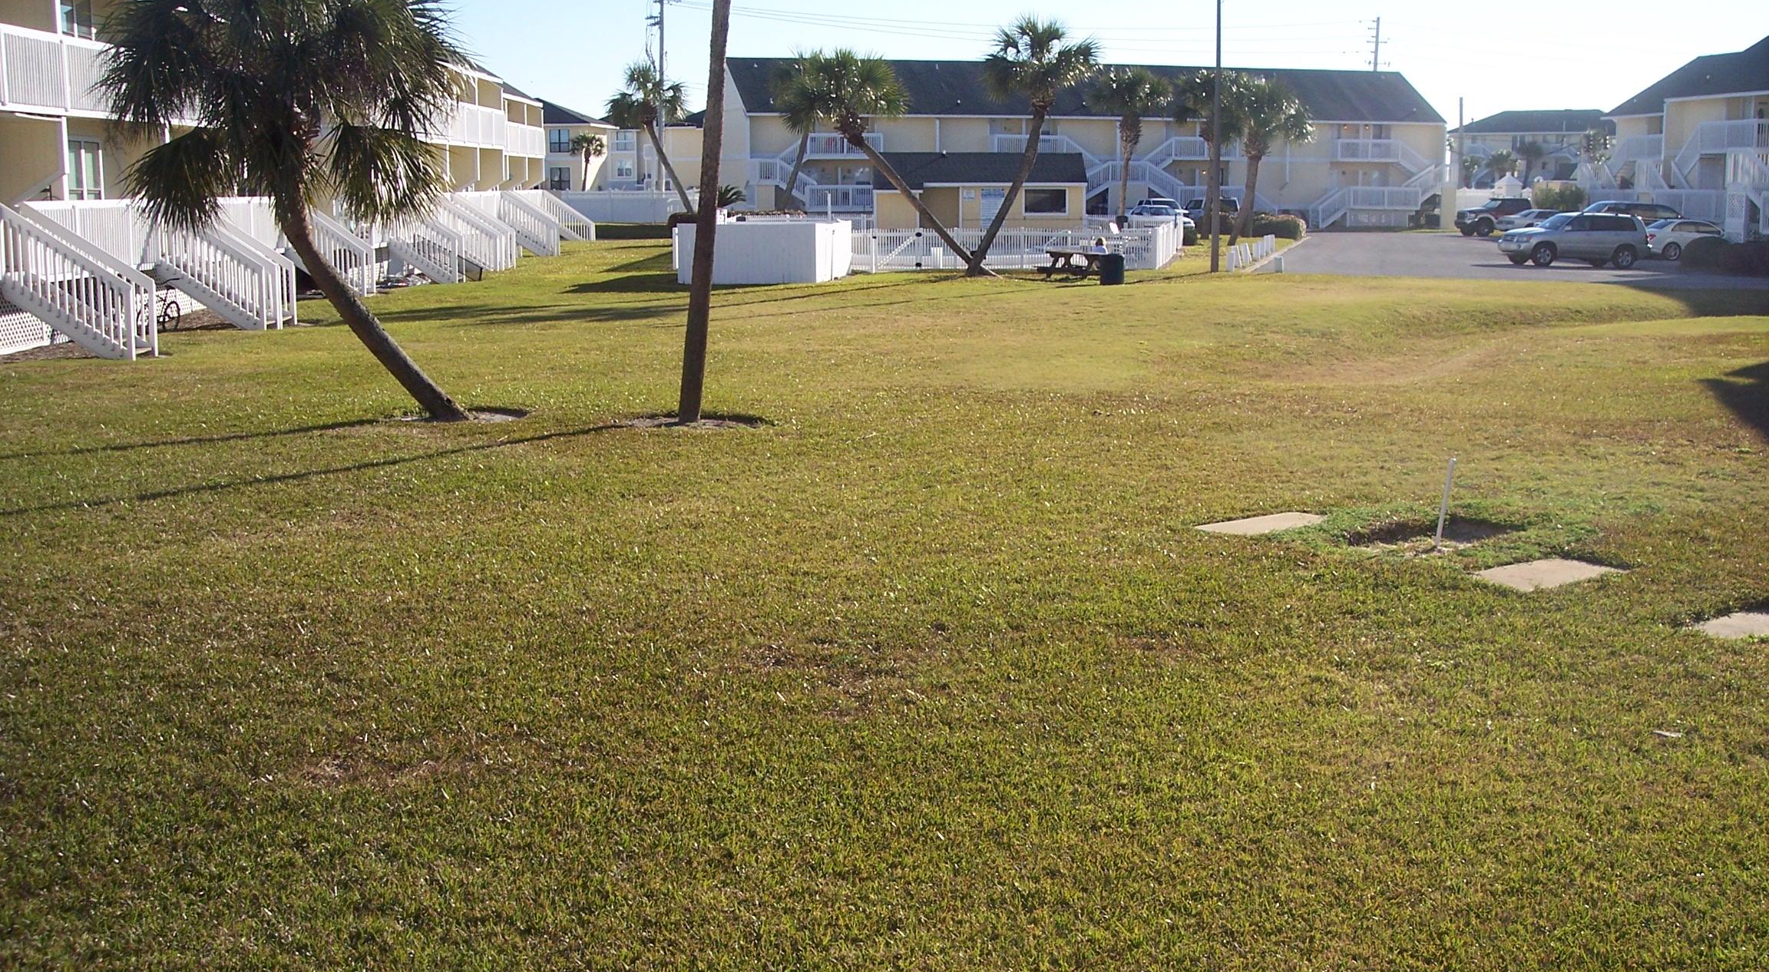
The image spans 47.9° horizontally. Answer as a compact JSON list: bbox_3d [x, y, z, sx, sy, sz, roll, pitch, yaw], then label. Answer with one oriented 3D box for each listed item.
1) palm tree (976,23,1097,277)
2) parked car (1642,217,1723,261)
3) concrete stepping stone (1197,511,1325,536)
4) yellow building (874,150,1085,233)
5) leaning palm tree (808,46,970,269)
[{"bbox_3d":[4.477,-9.978,58.459,3.600,7.400,3.400,0,9,0],"label":"palm tree"},{"bbox_3d":[28.662,-8.761,70.477,4.550,1.450,1.760,-1,9,-7],"label":"parked car"},{"bbox_3d":[3.139,0.334,16.313,1.150,0.060,0.600,-7,11,-38],"label":"concrete stepping stone"},{"bbox_3d":[3.564,-11.393,79.691,8.500,3.920,7.000,0,9,-2],"label":"yellow building"},{"bbox_3d":[0.183,-9.497,58.536,5.000,6.400,3.300,0,9,0],"label":"leaning palm tree"}]

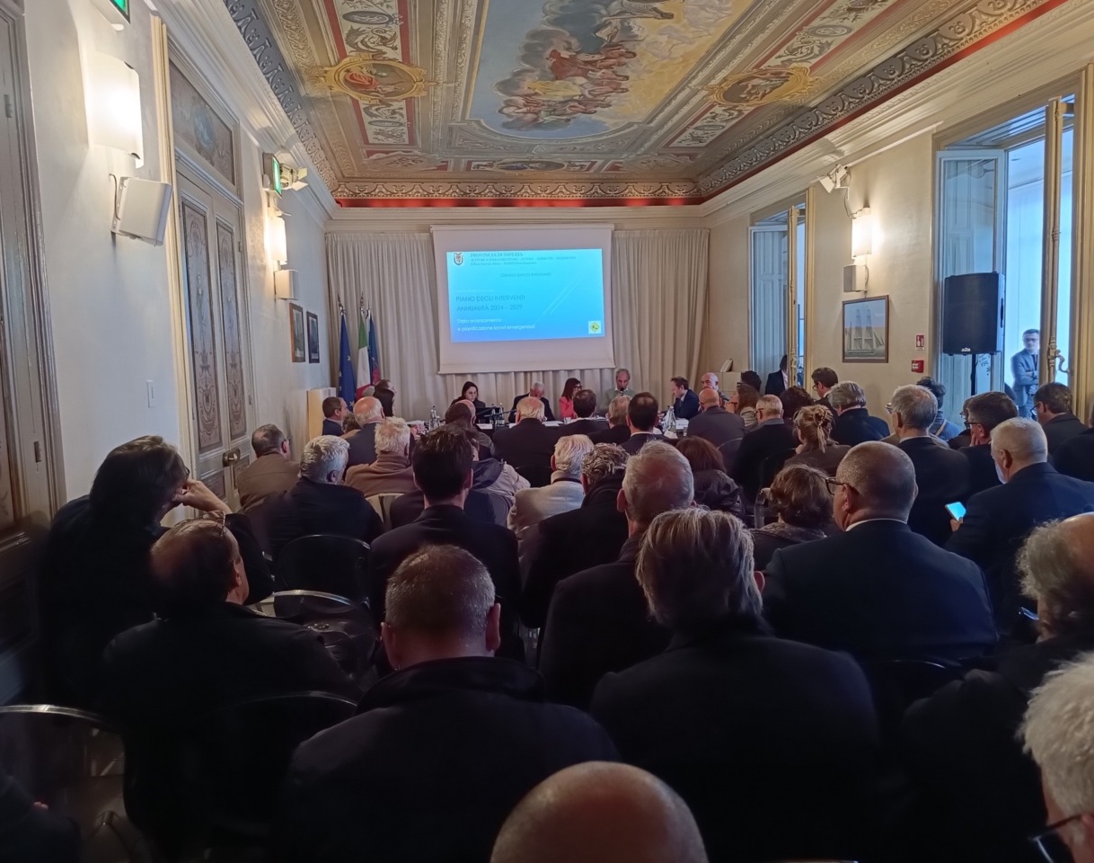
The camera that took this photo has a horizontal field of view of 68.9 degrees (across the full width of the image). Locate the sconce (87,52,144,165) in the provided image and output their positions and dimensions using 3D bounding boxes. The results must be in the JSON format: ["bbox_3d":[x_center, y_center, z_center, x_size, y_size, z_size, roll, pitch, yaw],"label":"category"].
[{"bbox_3d":[-1.644,-1.249,3.089,0.115,0.350,0.270,-2,5,-8],"label":"sconce"}]

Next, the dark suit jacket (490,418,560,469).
[{"bbox_3d":[-0.121,0.225,5.080,0.490,0.630,0.360,-2,5,-8],"label":"dark suit jacket"}]

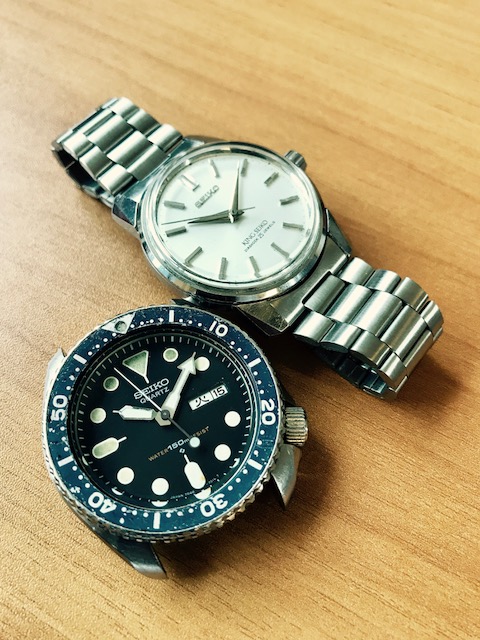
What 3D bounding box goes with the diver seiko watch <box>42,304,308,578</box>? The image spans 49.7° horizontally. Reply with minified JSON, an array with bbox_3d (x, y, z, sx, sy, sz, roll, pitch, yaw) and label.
[{"bbox_3d":[-0.012,0.017,0.092,0.043,0.012,0.046,-26,69,-14],"label":"diver seiko watch"}]

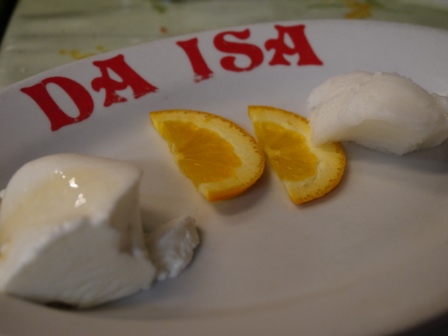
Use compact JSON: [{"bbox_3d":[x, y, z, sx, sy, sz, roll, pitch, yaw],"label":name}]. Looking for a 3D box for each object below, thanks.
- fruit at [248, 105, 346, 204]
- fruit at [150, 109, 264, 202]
[{"bbox_3d":[0.040,-0.008,0.333,0.036,0.009,0.080,-5,37,-12],"label":"fruit"},{"bbox_3d":[-0.005,-0.009,0.331,0.037,0.010,0.073,-14,40,-23],"label":"fruit"}]

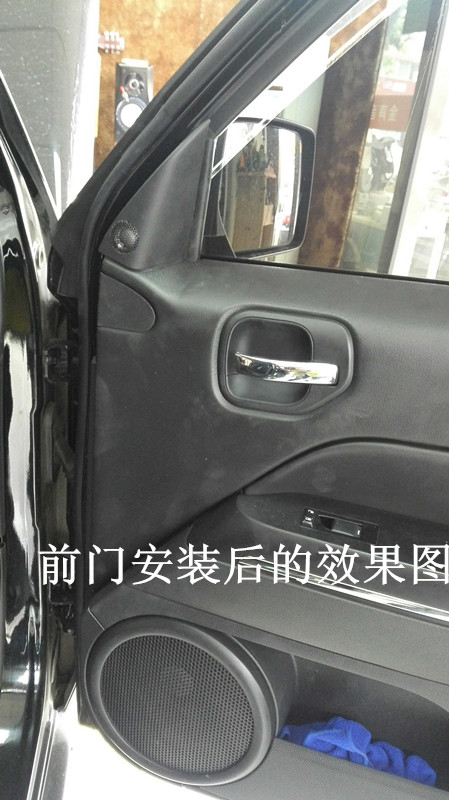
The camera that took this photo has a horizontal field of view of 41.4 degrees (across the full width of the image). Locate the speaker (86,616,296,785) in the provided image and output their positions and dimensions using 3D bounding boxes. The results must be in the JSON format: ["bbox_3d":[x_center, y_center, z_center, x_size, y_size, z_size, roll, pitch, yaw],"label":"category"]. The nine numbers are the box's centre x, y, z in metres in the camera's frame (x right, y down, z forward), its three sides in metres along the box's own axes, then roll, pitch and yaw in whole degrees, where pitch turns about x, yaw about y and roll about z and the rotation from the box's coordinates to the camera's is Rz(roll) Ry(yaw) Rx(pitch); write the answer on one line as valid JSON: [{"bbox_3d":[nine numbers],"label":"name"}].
[{"bbox_3d":[-0.050,0.345,0.715,0.240,0.238,0.055,13,20,15],"label":"speaker"}]

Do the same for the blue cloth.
[{"bbox_3d":[0.156,0.437,0.723,0.185,0.060,0.070,13,24,15],"label":"blue cloth"}]

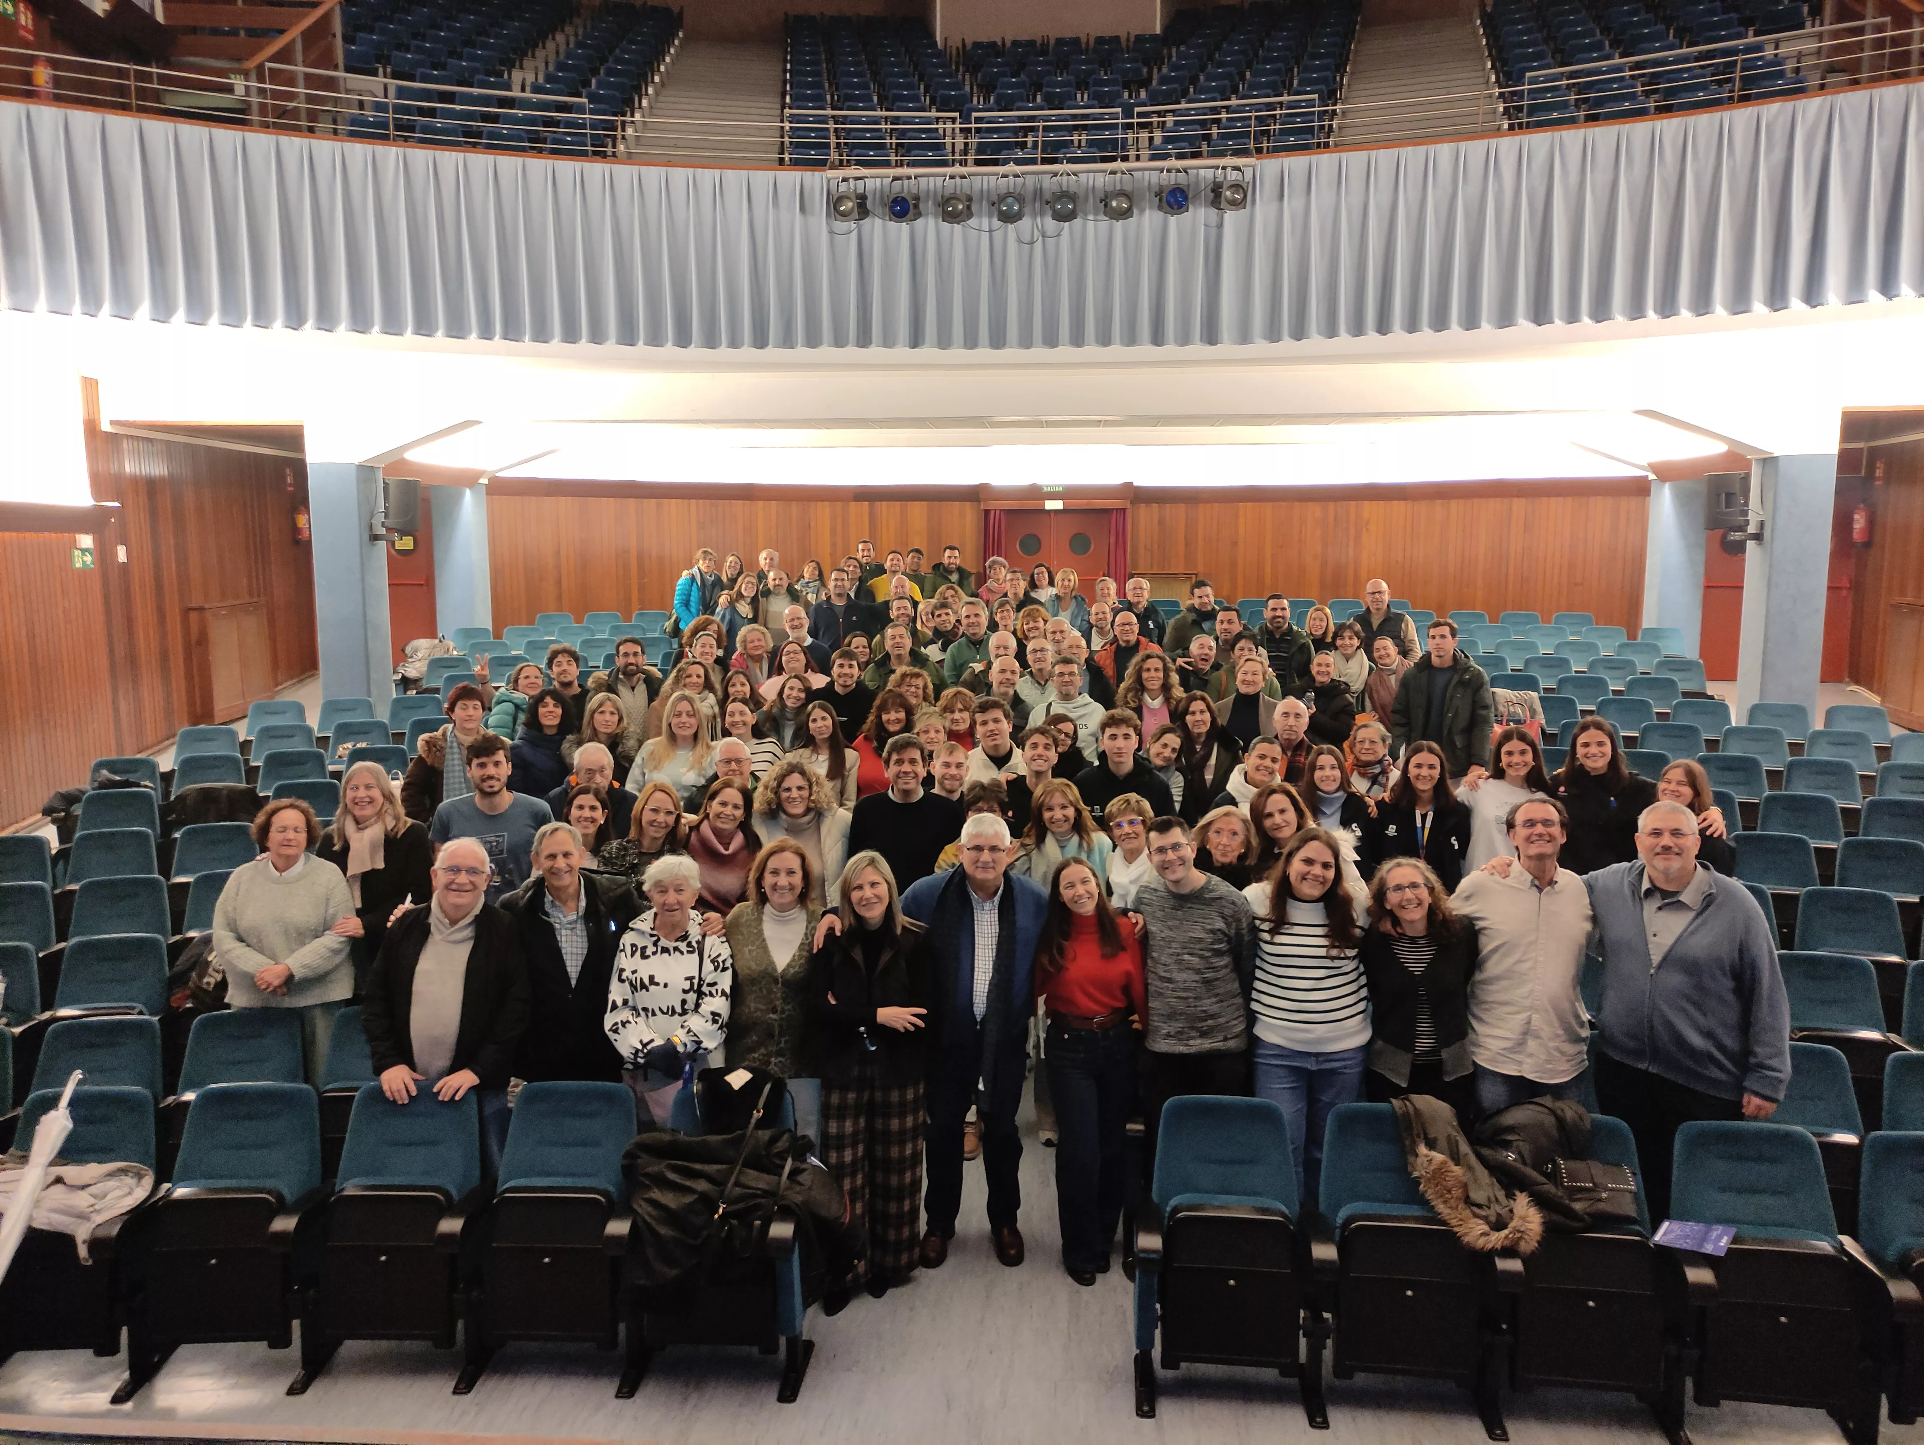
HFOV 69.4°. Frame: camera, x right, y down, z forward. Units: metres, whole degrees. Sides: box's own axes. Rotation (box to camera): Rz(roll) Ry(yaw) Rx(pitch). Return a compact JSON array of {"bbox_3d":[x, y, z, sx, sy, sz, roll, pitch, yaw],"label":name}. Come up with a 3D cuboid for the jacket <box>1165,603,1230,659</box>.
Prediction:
[{"bbox_3d":[2.034,-0.656,12.017,0.600,0.740,0.380,0,8,3],"label":"jacket"}]

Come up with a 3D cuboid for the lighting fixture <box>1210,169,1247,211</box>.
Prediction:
[{"bbox_3d":[2.120,-4.223,11.016,0.240,0.310,0.280,-1,7,-8],"label":"lighting fixture"}]

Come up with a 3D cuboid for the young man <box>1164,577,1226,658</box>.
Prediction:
[{"bbox_3d":[2.091,-0.348,12.321,0.570,1.813,0.380,0,8,-3],"label":"young man"}]

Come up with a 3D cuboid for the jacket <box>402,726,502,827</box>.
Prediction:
[{"bbox_3d":[-3.059,0.454,8.432,0.620,0.880,0.380,-2,8,-14],"label":"jacket"}]

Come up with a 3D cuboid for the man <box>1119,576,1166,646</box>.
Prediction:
[{"bbox_3d":[1.633,-0.464,12.639,0.500,1.700,0.330,1,7,6],"label":"man"}]

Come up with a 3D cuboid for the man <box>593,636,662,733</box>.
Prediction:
[{"bbox_3d":[-2.359,0.281,9.969,0.560,1.782,0.380,-2,8,-11],"label":"man"}]

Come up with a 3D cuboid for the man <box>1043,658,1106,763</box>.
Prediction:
[{"bbox_3d":[0.626,0.487,8.272,0.500,1.748,0.320,0,8,5],"label":"man"}]

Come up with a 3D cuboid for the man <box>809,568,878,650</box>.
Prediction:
[{"bbox_3d":[-1.023,-0.413,11.927,0.550,1.820,0.330,-1,8,-2],"label":"man"}]

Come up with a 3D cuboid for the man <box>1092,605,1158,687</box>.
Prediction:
[{"bbox_3d":[1.308,0.011,11.069,0.550,1.779,0.360,1,8,5],"label":"man"}]

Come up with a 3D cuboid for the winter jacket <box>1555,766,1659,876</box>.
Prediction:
[{"bbox_3d":[2.999,0.550,6.498,0.560,0.700,0.340,3,8,21],"label":"winter jacket"}]

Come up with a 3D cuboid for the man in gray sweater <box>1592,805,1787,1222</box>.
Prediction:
[{"bbox_3d":[2.597,1.186,4.998,0.760,1.850,0.440,3,8,25],"label":"man in gray sweater"}]

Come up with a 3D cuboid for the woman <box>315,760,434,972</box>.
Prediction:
[{"bbox_3d":[-2.505,1.003,5.947,0.530,1.690,0.350,-3,8,-20],"label":"woman"}]

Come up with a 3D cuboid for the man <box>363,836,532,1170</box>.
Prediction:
[{"bbox_3d":[-1.910,1.253,5.158,0.610,1.690,0.440,-2,8,-11],"label":"man"}]

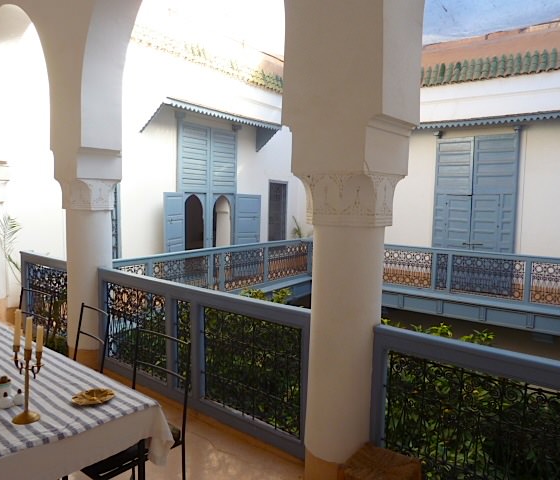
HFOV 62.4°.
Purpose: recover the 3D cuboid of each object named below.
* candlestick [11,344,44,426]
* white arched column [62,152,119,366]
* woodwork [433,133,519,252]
[{"bbox_3d":[-0.952,0.543,1.730,0.150,0.268,0.095,4,5,28],"label":"candlestick"},{"bbox_3d":[-1.773,0.192,4.321,0.435,2.020,0.435,5,6,39],"label":"white arched column"},{"bbox_3d":[3.499,-0.455,8.403,1.420,2.780,0.130,5,6,39],"label":"woodwork"}]

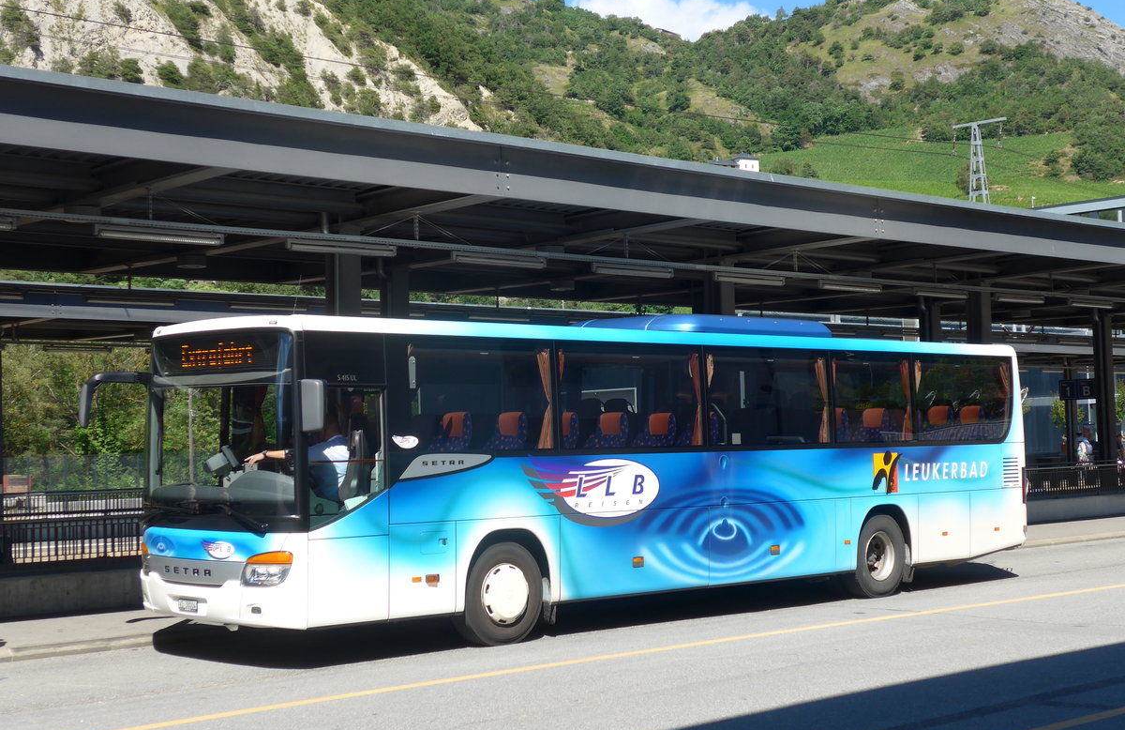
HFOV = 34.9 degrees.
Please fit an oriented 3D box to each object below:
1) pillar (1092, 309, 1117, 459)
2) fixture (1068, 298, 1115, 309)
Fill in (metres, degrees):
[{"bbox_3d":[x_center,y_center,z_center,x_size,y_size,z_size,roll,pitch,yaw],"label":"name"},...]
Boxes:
[{"bbox_3d":[13.407,0.950,44.248,0.320,4.250,0.310,1,-2,-44],"label":"pillar"},{"bbox_3d":[9.923,-1.149,33.492,1.545,0.135,0.110,1,-2,-44],"label":"fixture"}]

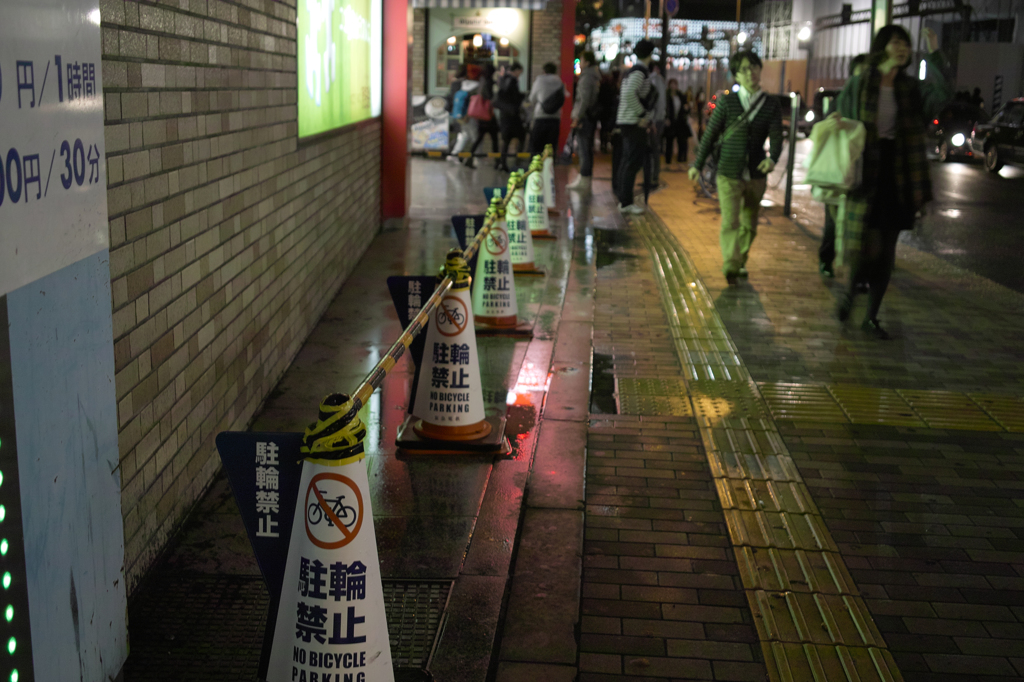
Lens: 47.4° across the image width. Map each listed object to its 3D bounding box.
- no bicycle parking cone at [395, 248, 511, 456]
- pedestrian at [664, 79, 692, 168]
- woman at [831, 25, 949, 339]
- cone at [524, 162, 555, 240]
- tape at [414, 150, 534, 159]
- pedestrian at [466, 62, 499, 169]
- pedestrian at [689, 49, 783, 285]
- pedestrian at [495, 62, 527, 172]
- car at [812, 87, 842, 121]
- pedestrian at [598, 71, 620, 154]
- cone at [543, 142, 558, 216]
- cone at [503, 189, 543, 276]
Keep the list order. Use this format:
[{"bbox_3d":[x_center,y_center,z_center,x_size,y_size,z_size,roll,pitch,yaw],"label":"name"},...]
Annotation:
[{"bbox_3d":[-0.192,0.012,4.272,0.400,0.715,0.400,2,12,2],"label":"no bicycle parking cone"},{"bbox_3d":[3.191,-4.197,22.033,0.520,1.580,0.360,2,12,3],"label":"pedestrian"},{"bbox_3d":[2.047,-0.869,6.374,0.600,1.660,0.500,2,12,3],"label":"woman"},{"bbox_3d":[0.215,-1.267,10.188,0.380,0.710,0.380,2,12,0],"label":"cone"},{"bbox_3d":[-0.358,-1.893,11.850,1.362,0.050,0.045,-3,13,-22],"label":"tape"},{"bbox_3d":[-0.465,-3.583,18.523,0.580,1.640,0.500,-4,13,-23],"label":"pedestrian"},{"bbox_3d":[1.606,-1.223,8.185,0.620,1.600,0.450,2,12,4],"label":"pedestrian"},{"bbox_3d":[-0.015,-3.433,17.896,0.500,1.640,0.500,3,12,6],"label":"pedestrian"},{"bbox_3d":[10.442,-7.365,38.032,1.720,1.500,4.400,5,13,15],"label":"car"},{"bbox_3d":[2.032,-4.733,24.080,0.480,1.661,0.380,2,12,0],"label":"pedestrian"},{"bbox_3d":[0.352,-1.685,12.122,0.380,0.710,0.380,0,12,-8],"label":"cone"},{"bbox_3d":[0.050,-0.848,8.244,0.380,0.710,0.380,2,12,0],"label":"cone"}]

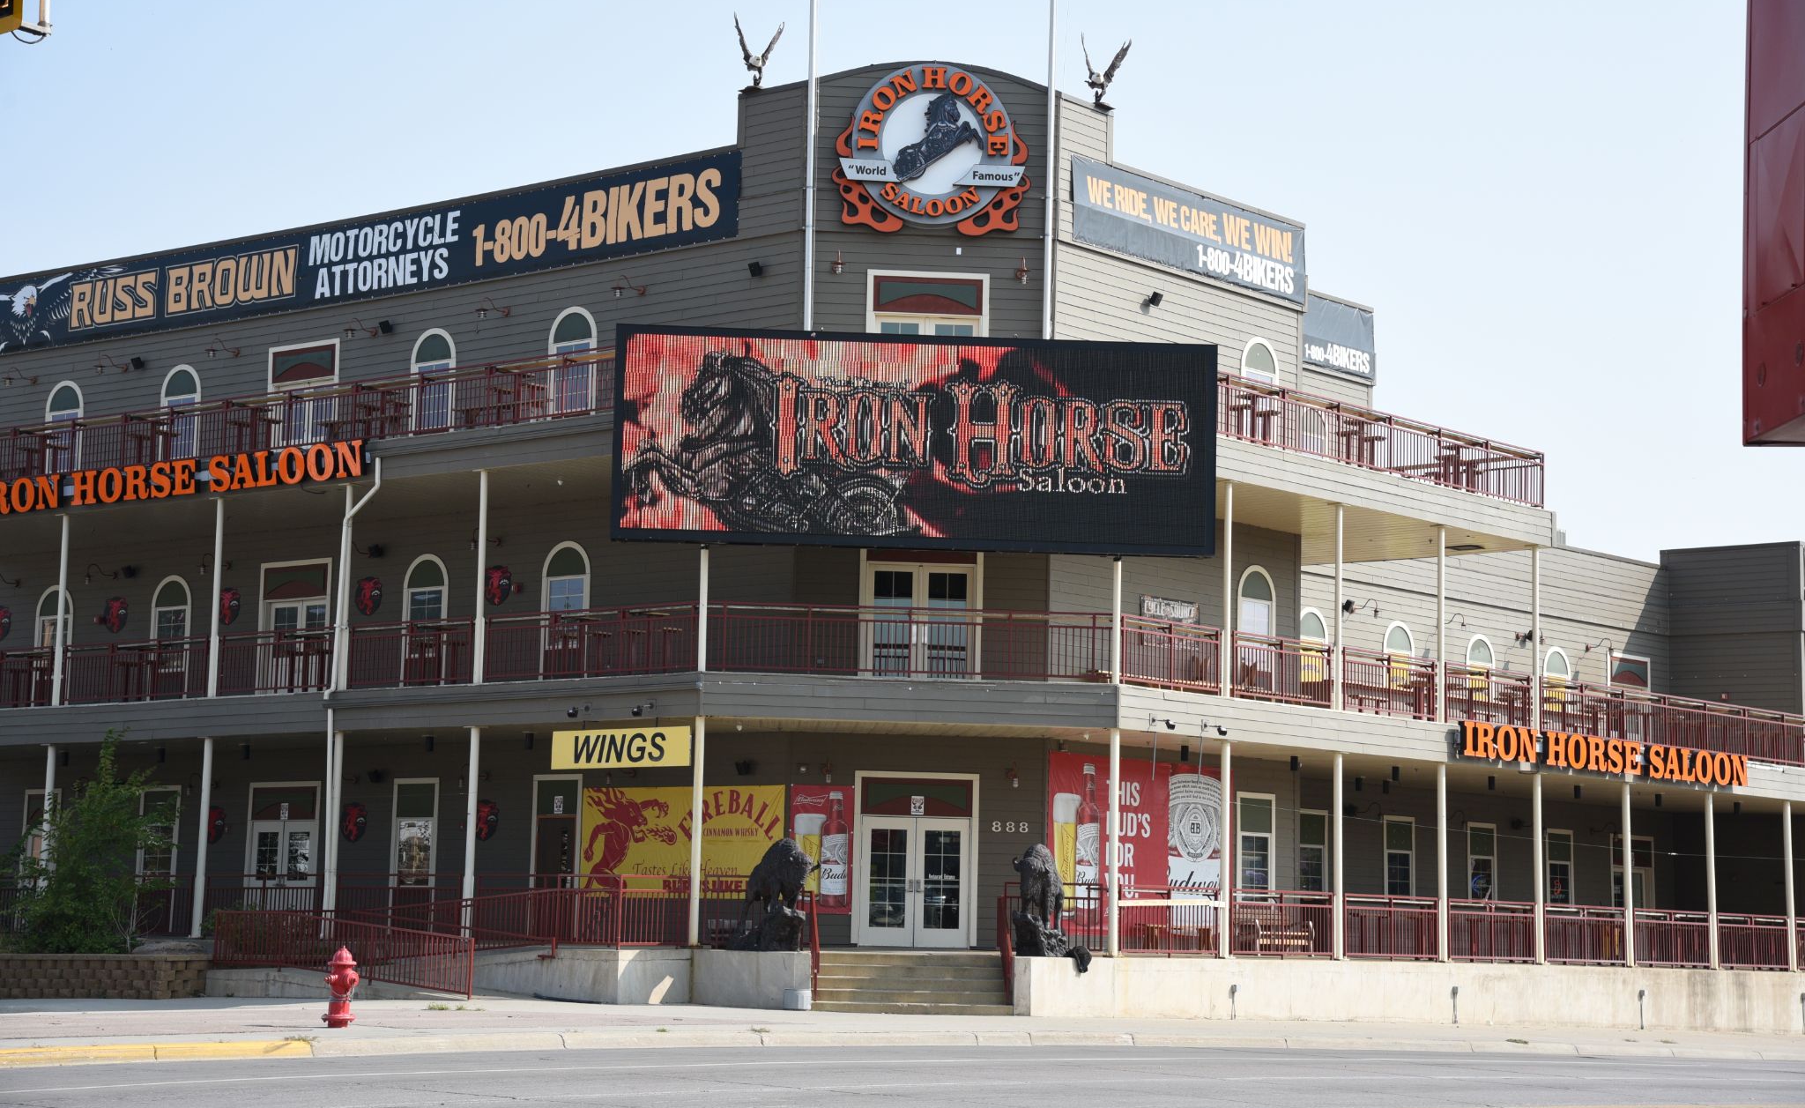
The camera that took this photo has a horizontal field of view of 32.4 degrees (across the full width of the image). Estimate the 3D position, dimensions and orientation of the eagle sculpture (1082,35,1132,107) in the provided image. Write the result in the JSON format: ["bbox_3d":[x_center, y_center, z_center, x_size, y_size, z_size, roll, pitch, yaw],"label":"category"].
[{"bbox_3d":[3.527,-8.337,53.821,0.820,1.255,0.600,3,-8,-17],"label":"eagle sculpture"}]

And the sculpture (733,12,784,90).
[{"bbox_3d":[-2.491,-8.700,53.883,0.860,1.310,0.600,3,-7,-12],"label":"sculpture"}]

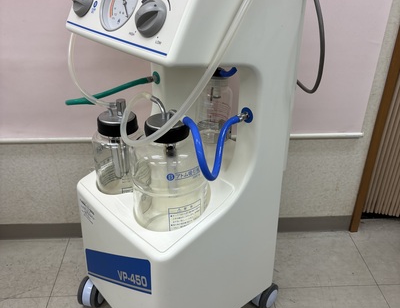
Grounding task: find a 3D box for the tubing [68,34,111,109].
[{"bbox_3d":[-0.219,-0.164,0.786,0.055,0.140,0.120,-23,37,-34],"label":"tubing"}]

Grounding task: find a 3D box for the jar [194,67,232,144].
[{"bbox_3d":[0.030,-0.095,0.888,0.082,0.165,0.082,0,30,0],"label":"jar"}]

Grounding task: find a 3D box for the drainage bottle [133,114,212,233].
[{"bbox_3d":[-0.056,0.045,0.808,0.155,0.250,0.155,0,30,0],"label":"drainage bottle"}]

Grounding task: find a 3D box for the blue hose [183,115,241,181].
[{"bbox_3d":[0.023,-0.012,0.779,0.112,0.138,0.030,-1,30,-2],"label":"blue hose"}]

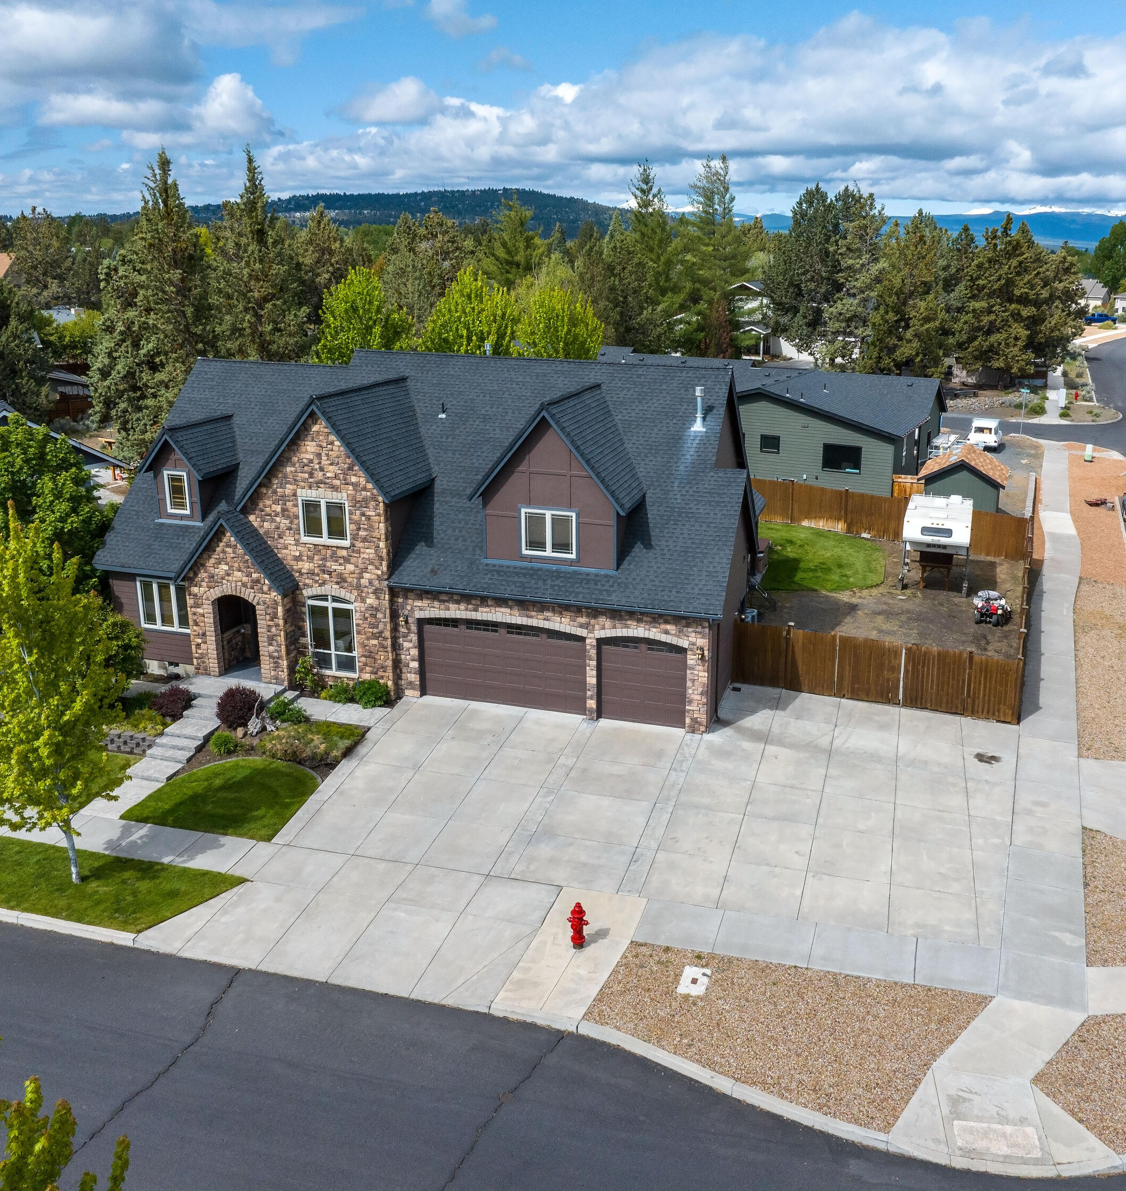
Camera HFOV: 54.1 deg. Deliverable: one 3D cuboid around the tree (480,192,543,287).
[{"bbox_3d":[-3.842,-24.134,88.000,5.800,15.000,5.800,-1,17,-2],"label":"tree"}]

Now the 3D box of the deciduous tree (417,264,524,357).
[{"bbox_3d":[-4.242,-9.403,50.500,5.000,10.855,5.000,6,18,17],"label":"deciduous tree"}]

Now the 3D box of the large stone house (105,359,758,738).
[{"bbox_3d":[-3.212,-3.037,35.270,18.850,9.200,13.600,6,18,17],"label":"large stone house"}]

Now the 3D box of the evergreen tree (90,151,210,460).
[{"bbox_3d":[-23.619,-16.307,63.000,7.200,16.988,7.200,6,18,17],"label":"evergreen tree"}]

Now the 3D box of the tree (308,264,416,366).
[{"bbox_3d":[-9.528,-9.878,52.000,5.000,10.803,5.000,6,18,17],"label":"tree"}]

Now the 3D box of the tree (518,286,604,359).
[{"bbox_3d":[-0.082,-8.381,48.500,4.200,10.144,4.200,6,18,17],"label":"tree"}]

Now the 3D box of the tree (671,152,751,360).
[{"bbox_3d":[14.273,-31.228,105.927,7.500,20.730,7.500,2,17,7],"label":"tree"}]

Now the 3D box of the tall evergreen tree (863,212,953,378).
[{"bbox_3d":[31.219,-27.424,101.000,8.000,14.800,8.000,5,18,16],"label":"tall evergreen tree"}]

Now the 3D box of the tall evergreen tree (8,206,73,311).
[{"bbox_3d":[-61.541,-38.579,132.000,7.000,15.000,7.000,-7,19,-23],"label":"tall evergreen tree"}]

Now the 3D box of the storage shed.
[{"bbox_3d":[18.415,-4.808,50.609,3.600,3.532,4.800,8,19,22],"label":"storage shed"}]

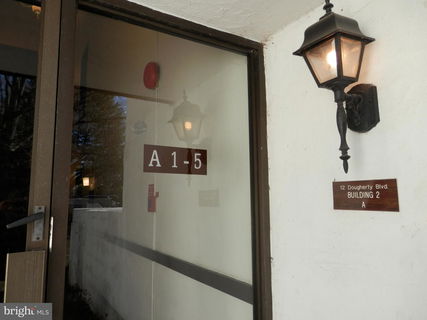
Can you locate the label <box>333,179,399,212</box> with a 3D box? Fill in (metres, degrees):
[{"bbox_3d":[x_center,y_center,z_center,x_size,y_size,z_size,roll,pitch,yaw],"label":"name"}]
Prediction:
[{"bbox_3d":[0.698,0.168,1.447,0.012,0.138,0.322,3,-8,-31],"label":"label"}]

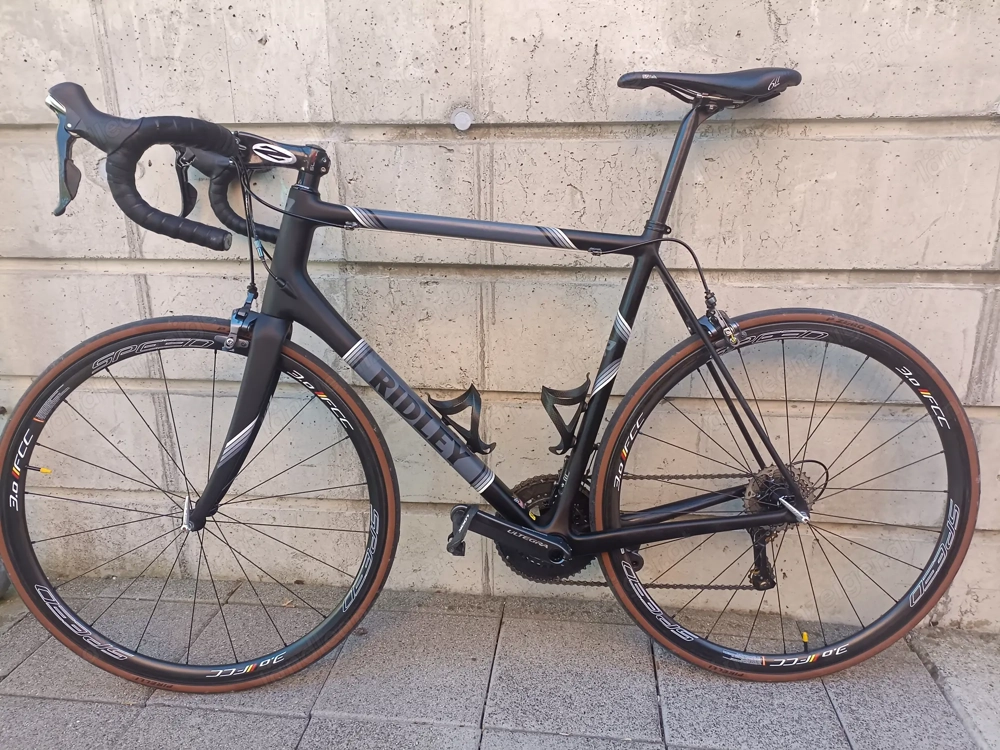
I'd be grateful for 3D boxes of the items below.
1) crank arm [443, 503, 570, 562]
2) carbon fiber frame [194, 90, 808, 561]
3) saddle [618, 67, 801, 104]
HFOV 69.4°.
[{"bbox_3d":[0.017,0.260,1.183,0.208,0.043,0.034,20,9,-4],"label":"crank arm"},{"bbox_3d":[-0.011,-0.059,1.195,1.005,0.750,0.140,-1,10,-1],"label":"carbon fiber frame"},{"bbox_3d":[0.330,-0.454,1.135,0.282,0.053,0.140,-1,10,-1],"label":"saddle"}]

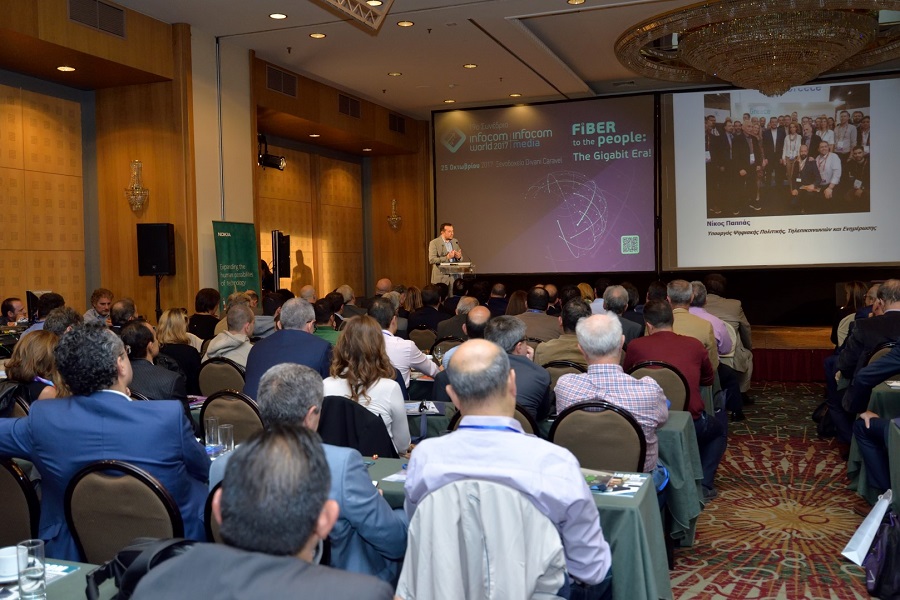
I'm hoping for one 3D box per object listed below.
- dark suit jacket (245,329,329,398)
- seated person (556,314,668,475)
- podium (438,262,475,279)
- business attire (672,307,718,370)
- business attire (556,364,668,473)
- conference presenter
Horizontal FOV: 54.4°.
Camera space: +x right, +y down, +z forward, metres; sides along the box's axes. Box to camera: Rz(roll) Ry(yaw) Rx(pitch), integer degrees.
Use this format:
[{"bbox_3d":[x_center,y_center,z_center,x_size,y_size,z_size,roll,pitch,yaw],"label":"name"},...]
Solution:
[{"bbox_3d":[-1.064,0.521,5.800,0.550,0.660,0.420,-1,2,8],"label":"dark suit jacket"},{"bbox_3d":[0.803,0.713,4.270,0.550,1.320,0.780,0,2,13],"label":"seated person"},{"bbox_3d":[0.105,0.028,13.100,0.560,1.170,0.450,-2,2,-15],"label":"podium"},{"bbox_3d":[1.836,0.400,6.850,0.550,0.660,0.420,0,2,15],"label":"business attire"},{"bbox_3d":[0.760,0.560,4.120,0.540,0.580,0.450,0,2,12],"label":"business attire"},{"bbox_3d":[-0.054,-0.289,13.450,0.510,1.780,0.400,-2,3,-32],"label":"conference presenter"}]

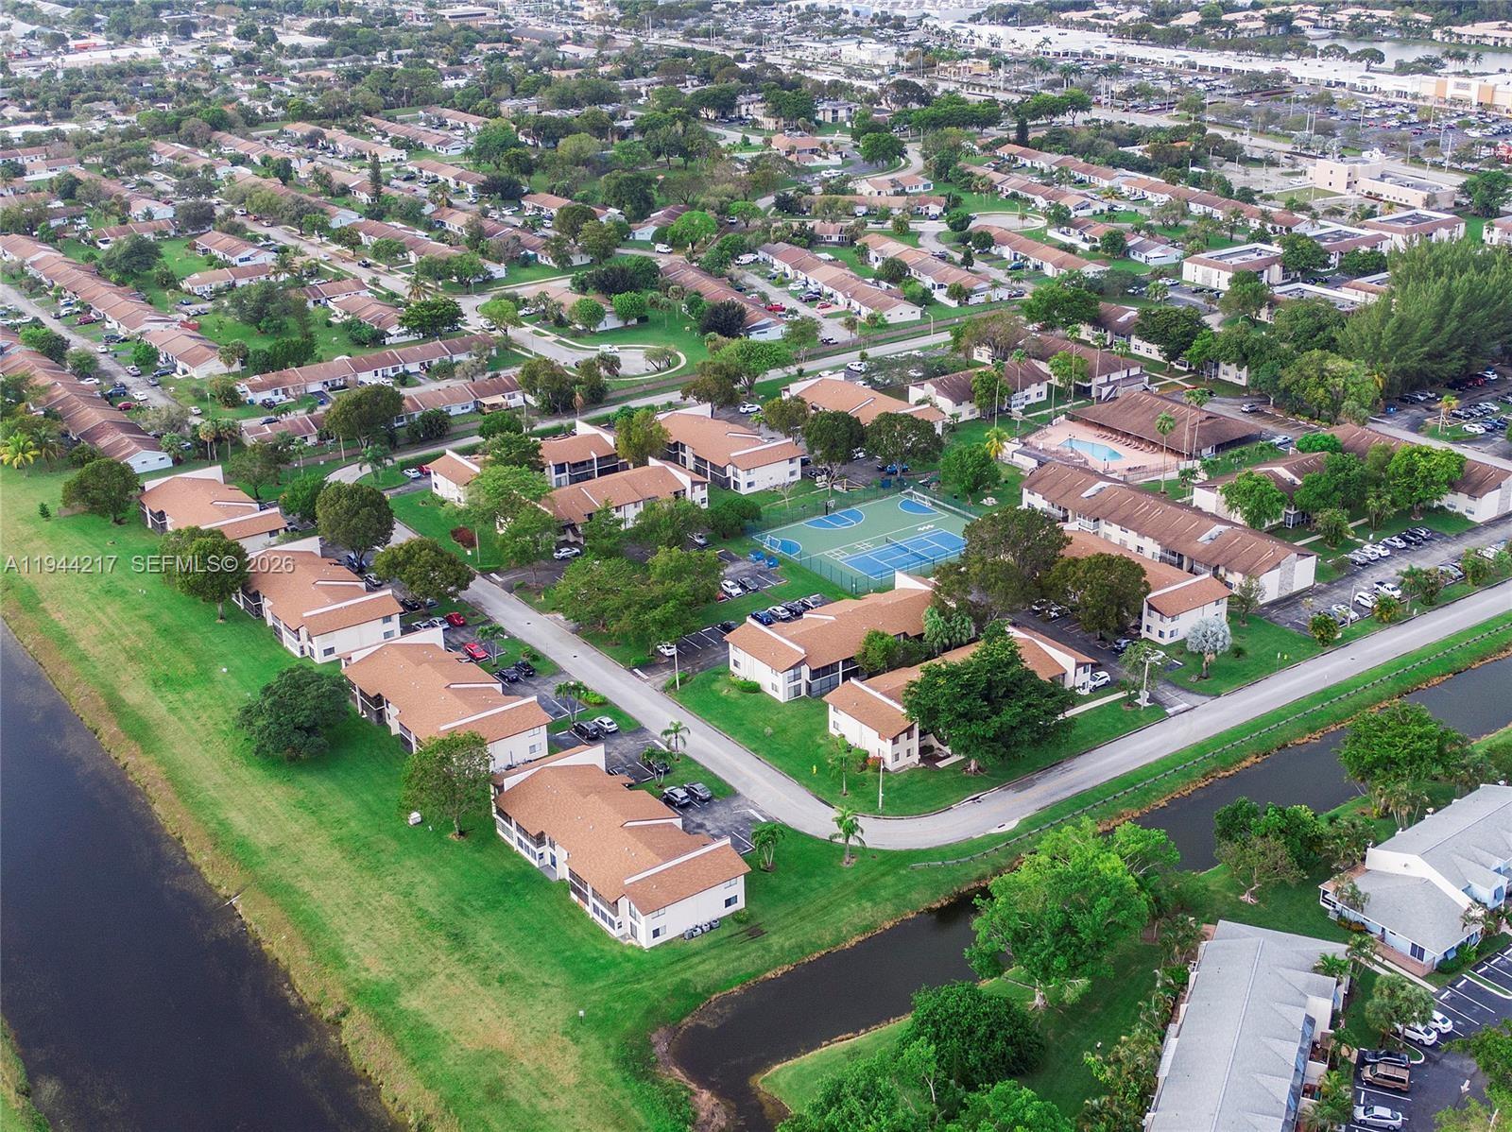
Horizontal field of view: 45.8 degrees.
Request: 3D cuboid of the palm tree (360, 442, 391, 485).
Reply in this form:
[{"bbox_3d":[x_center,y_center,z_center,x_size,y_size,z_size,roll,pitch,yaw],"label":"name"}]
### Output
[{"bbox_3d":[-76.743,-20.479,359.723,6.300,7.700,6.100,-2,23,0],"label":"palm tree"}]

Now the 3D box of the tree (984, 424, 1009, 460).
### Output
[{"bbox_3d":[48.960,-24.657,363.306,5.000,6.500,4.900,-2,23,0],"label":"tree"}]

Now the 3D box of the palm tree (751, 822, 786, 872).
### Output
[{"bbox_3d":[1.534,35.205,224.666,4.100,6.300,4.000,-2,23,0],"label":"palm tree"}]

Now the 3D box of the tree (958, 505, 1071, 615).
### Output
[{"bbox_3d":[43.038,-0.908,296.907,17.620,16.300,17.620,-2,23,0],"label":"tree"}]

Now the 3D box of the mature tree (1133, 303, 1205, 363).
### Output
[{"bbox_3d":[96.477,-52.409,416.772,16.200,15.400,16.200,-2,23,0],"label":"mature tree"}]

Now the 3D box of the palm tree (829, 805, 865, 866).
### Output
[{"bbox_3d":[11.570,34.244,225.850,4.450,8.300,4.450,-2,23,0],"label":"palm tree"}]

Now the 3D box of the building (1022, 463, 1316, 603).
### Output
[{"bbox_3d":[73.210,-7.440,321.740,16.230,7.620,57.580,-16,27,-31],"label":"building"}]

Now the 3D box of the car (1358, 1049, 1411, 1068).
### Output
[{"bbox_3d":[68.152,53.719,193.182,4.650,1.480,1.850,6,25,16],"label":"car"}]

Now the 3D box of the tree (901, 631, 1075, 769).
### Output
[{"bbox_3d":[32.575,19.863,250.179,22.800,19.300,22.800,2,24,7],"label":"tree"}]

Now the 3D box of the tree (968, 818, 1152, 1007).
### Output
[{"bbox_3d":[33.089,39.180,195.642,19.760,21.300,19.760,-2,23,0],"label":"tree"}]

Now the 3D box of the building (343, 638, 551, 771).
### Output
[{"bbox_3d":[-46.883,19.275,264.223,18.700,7.250,41.200,-17,28,-33],"label":"building"}]

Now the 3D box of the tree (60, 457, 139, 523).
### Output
[{"bbox_3d":[-126.724,-14.406,346.521,13.800,12.780,13.800,-2,23,0],"label":"tree"}]

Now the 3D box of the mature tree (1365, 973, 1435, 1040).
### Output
[{"bbox_3d":[70.010,49.121,194.969,7.000,8.400,7.000,9,25,21],"label":"mature tree"}]

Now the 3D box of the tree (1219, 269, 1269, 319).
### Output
[{"bbox_3d":[124.020,-68.090,454.910,12.740,12.760,12.740,5,24,15],"label":"tree"}]

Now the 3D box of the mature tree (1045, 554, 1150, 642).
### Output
[{"bbox_3d":[54.270,5.650,284.650,15.860,13.390,15.860,3,24,11],"label":"mature tree"}]

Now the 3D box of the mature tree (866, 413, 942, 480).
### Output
[{"bbox_3d":[29.160,-22.940,353.940,15.100,12.800,15.100,1,23,5],"label":"mature tree"}]

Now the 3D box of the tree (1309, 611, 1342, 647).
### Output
[{"bbox_3d":[89.437,10.076,281.592,4.690,5.170,4.690,-2,23,0],"label":"tree"}]

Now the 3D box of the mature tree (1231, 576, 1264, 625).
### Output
[{"bbox_3d":[79.048,5.575,287.334,5.300,8.400,5.200,-2,23,0],"label":"mature tree"}]

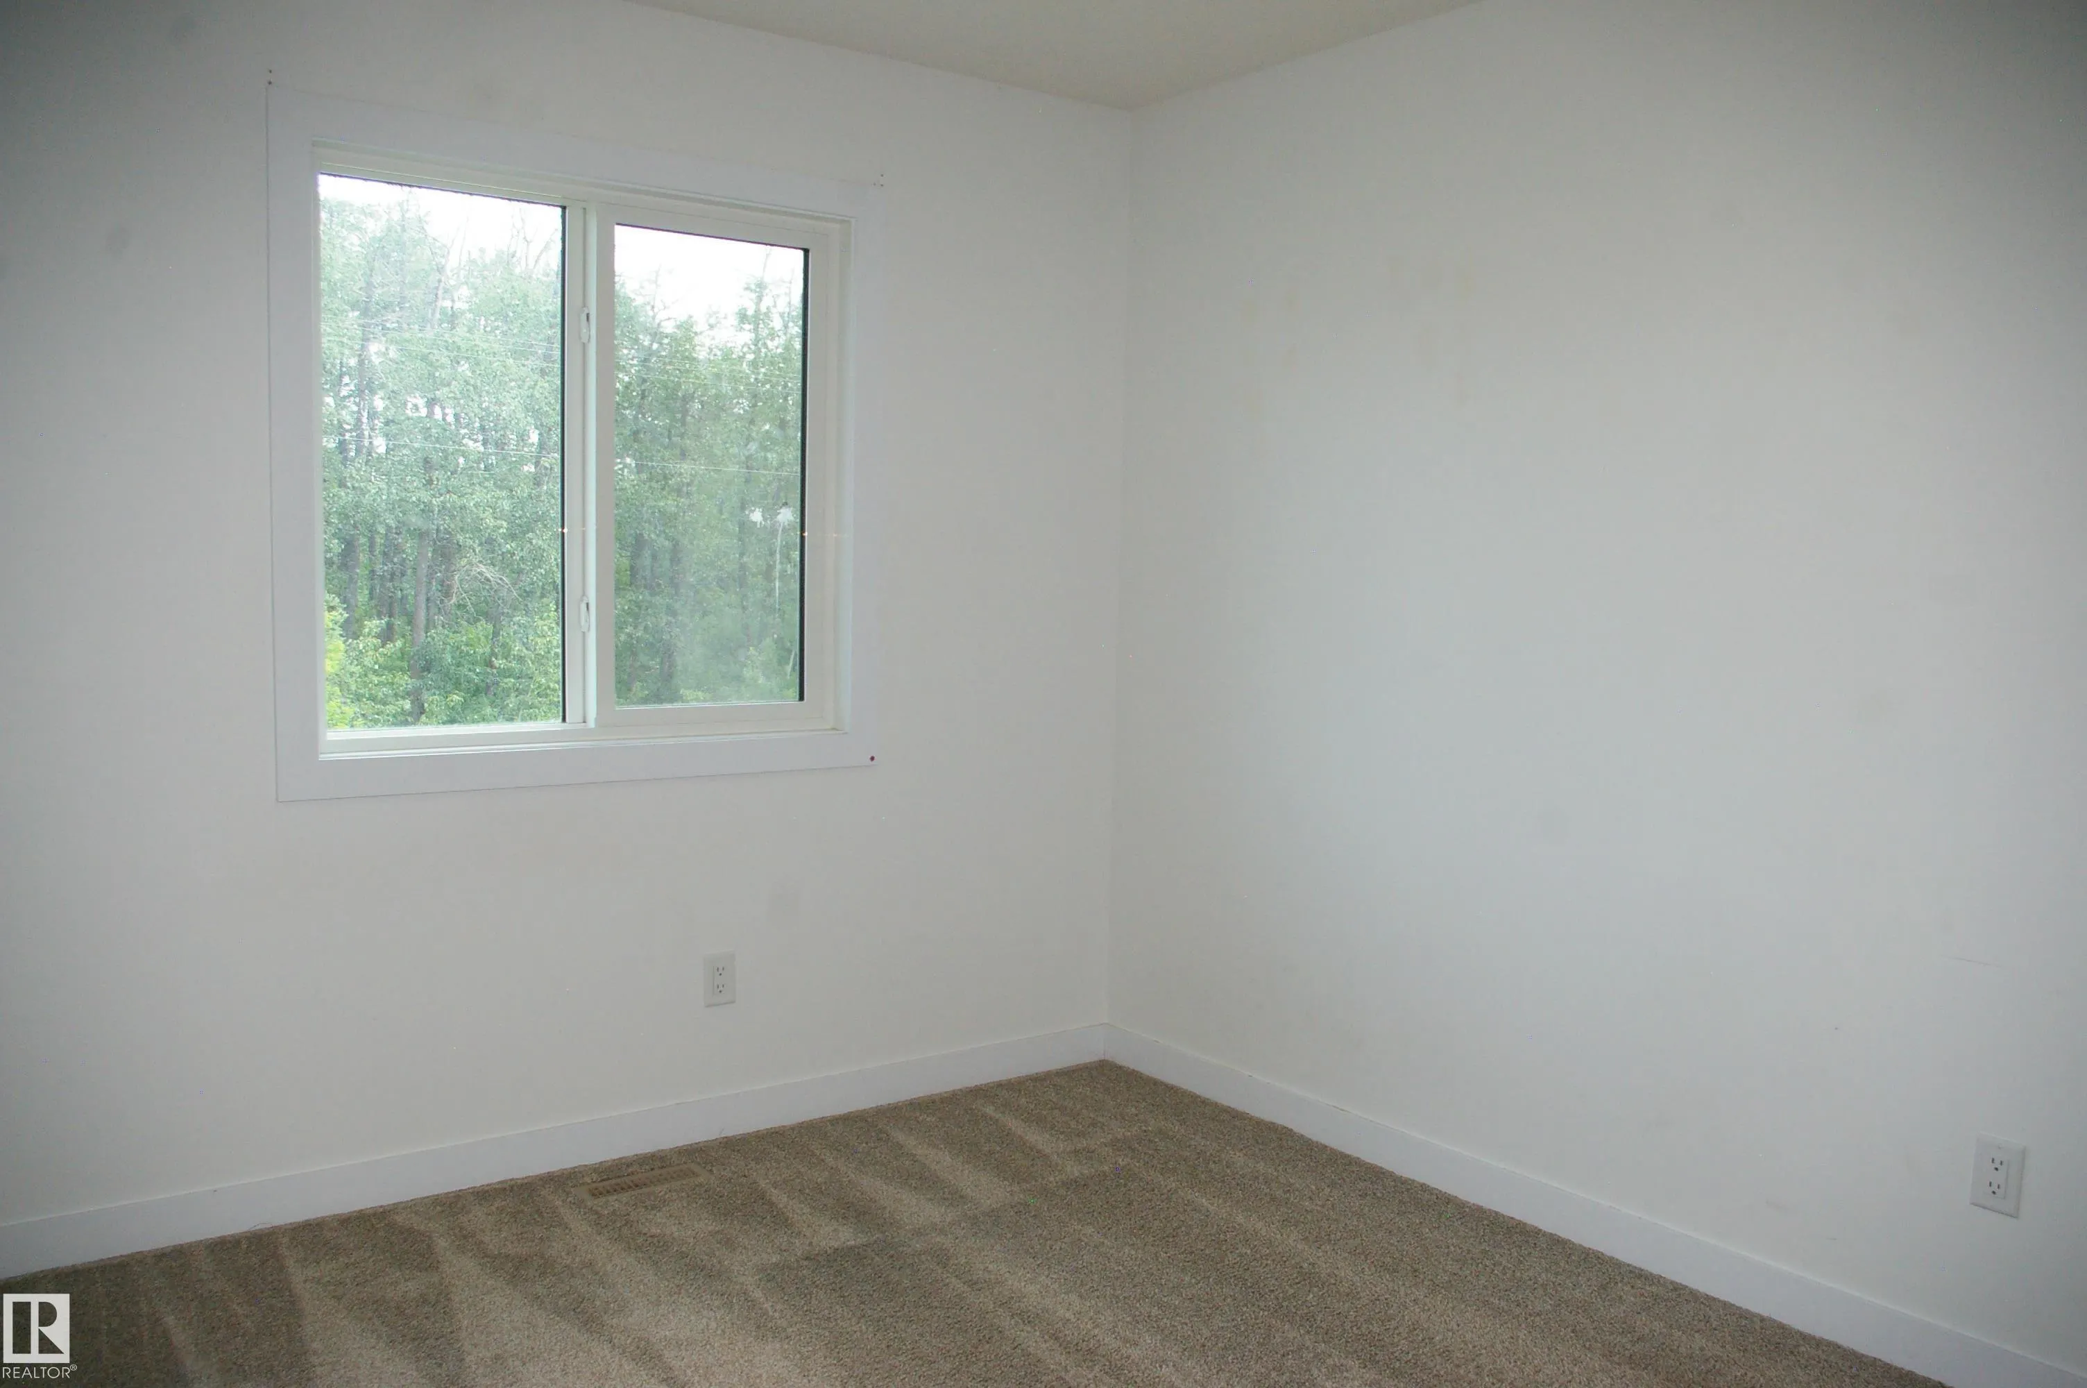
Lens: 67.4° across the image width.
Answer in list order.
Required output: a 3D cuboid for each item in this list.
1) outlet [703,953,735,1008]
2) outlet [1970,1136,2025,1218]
[{"bbox_3d":[-0.718,0.636,3.476,0.071,0.116,0.012,-1,5,-34],"label":"outlet"},{"bbox_3d":[1.494,0.753,2.445,0.012,0.116,0.071,-2,5,-39],"label":"outlet"}]

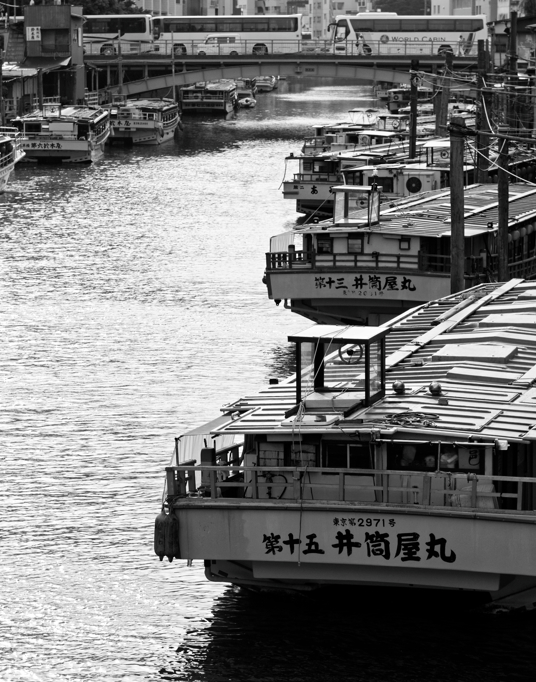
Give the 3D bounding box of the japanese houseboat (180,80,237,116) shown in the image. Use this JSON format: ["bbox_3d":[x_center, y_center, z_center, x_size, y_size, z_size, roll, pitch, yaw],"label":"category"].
[{"bbox_3d":[-4.949,-21.365,213.504,4.000,2.800,17.000,0,7,2],"label":"japanese houseboat"}]

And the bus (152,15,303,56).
[{"bbox_3d":[-3.260,-24.490,196.800,12.000,3.400,2.500,0,7,2],"label":"bus"}]

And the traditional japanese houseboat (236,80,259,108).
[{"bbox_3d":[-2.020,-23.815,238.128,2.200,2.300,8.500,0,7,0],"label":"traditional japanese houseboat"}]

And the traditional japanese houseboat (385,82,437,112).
[{"bbox_3d":[12.965,-21.247,212.976,4.100,2.700,16.000,1,7,6],"label":"traditional japanese houseboat"}]

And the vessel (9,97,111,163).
[{"bbox_3d":[-11.742,-12.129,139.583,4.500,3.100,18.000,0,7,-1],"label":"vessel"}]

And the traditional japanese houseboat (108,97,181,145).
[{"bbox_3d":[-8.310,-14.566,159.172,4.300,3.000,15.500,0,7,3],"label":"traditional japanese houseboat"}]

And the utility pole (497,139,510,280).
[{"bbox_3d":[5.790,-2.871,60.117,0.250,4.750,0.250,1,7,0],"label":"utility pole"}]

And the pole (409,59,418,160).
[{"bbox_3d":[5.619,-7.900,94.760,0.220,6.000,0.220,1,7,0],"label":"pole"}]

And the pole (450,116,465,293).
[{"bbox_3d":[3.904,-2.044,50.576,0.280,5.139,0.280,0,7,0],"label":"pole"}]

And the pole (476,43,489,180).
[{"bbox_3d":[7.299,-6.911,83.797,0.240,6.800,0.240,0,7,0],"label":"pole"}]

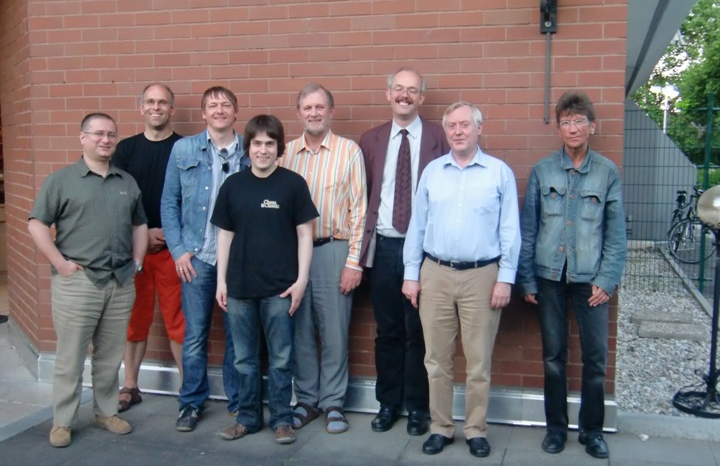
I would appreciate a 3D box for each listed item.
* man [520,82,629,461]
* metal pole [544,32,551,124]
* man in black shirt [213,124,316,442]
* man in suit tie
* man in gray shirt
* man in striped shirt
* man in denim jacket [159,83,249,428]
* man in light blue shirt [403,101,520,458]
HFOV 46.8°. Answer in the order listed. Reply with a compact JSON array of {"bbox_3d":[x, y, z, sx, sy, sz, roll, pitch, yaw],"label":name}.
[{"bbox_3d":[1.079,0.200,4.229,0.545,1.810,0.330,1,5,15],"label":"man"},{"bbox_3d":[1.000,-0.824,4.428,0.022,0.479,0.022,2,5,15],"label":"metal pole"},{"bbox_3d":[-0.499,0.236,4.393,0.545,1.699,0.340,0,5,-3],"label":"man in black shirt"},{"bbox_3d":[0.244,0.094,4.542,0.510,1.964,0.330,1,5,10],"label":"man in suit tie"},{"bbox_3d":[-1.432,0.227,4.393,0.580,1.708,0.400,-2,5,-30],"label":"man in gray shirt"},{"bbox_3d":[-0.217,0.134,4.566,0.510,1.877,0.340,1,5,10],"label":"man in striped shirt"},{"bbox_3d":[-0.854,0.126,4.655,0.530,1.872,0.380,-2,5,-24],"label":"man in denim jacket"},{"bbox_3d":[0.516,0.224,4.221,0.580,1.760,0.340,2,5,16],"label":"man in light blue shirt"}]

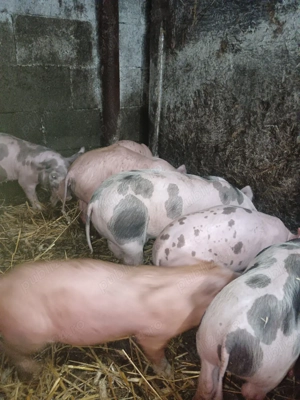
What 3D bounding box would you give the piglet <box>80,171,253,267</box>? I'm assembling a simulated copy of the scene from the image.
[{"bbox_3d":[0.133,0.071,1.288,0.756,0.404,0.226,-7,26,-20],"label":"piglet"}]

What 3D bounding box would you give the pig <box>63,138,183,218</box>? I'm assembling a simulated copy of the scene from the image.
[{"bbox_3d":[-0.044,-0.084,1.630,0.735,0.399,0.221,-12,27,-28],"label":"pig"}]

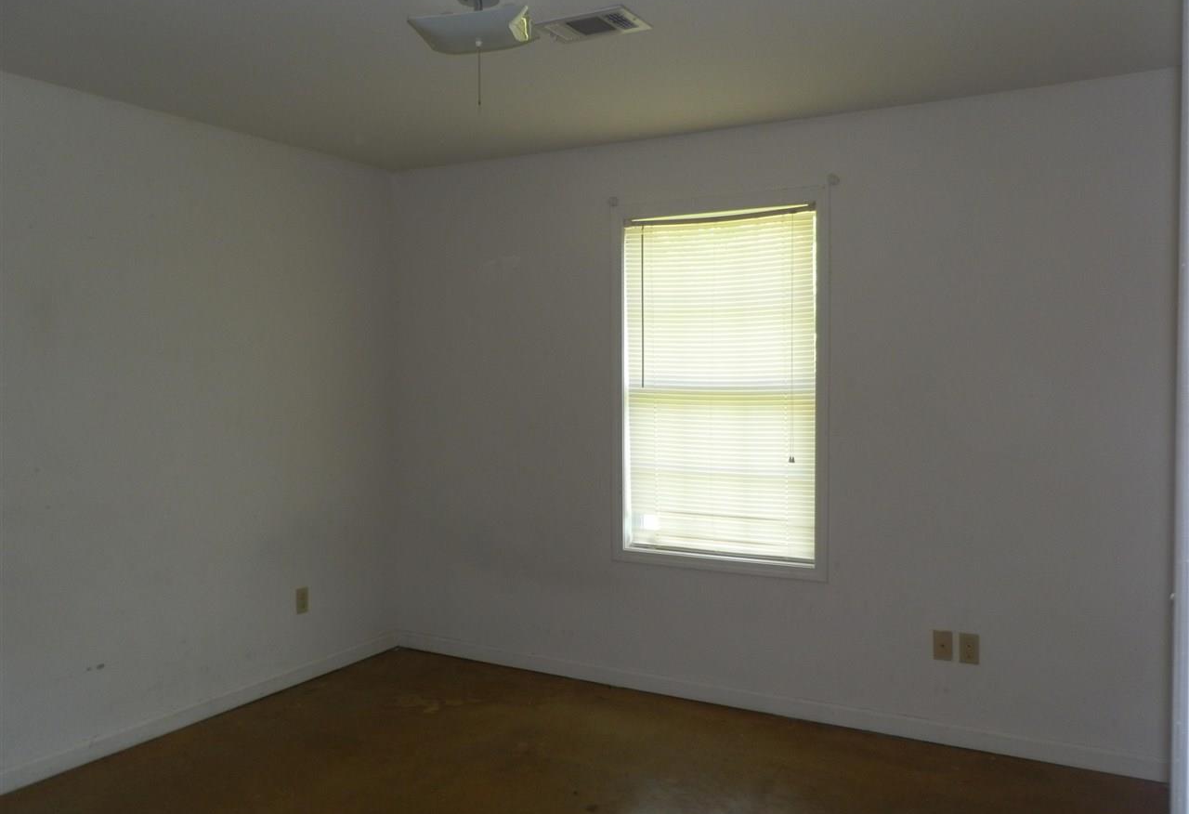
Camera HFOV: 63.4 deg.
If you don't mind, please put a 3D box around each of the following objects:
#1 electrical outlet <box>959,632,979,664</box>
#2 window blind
[{"bbox_3d":[1.410,0.911,3.619,0.073,0.114,0.010,1,2,29],"label":"electrical outlet"},{"bbox_3d":[0.526,-0.091,4.117,0.866,1.460,0.050,1,2,29],"label":"window blind"}]

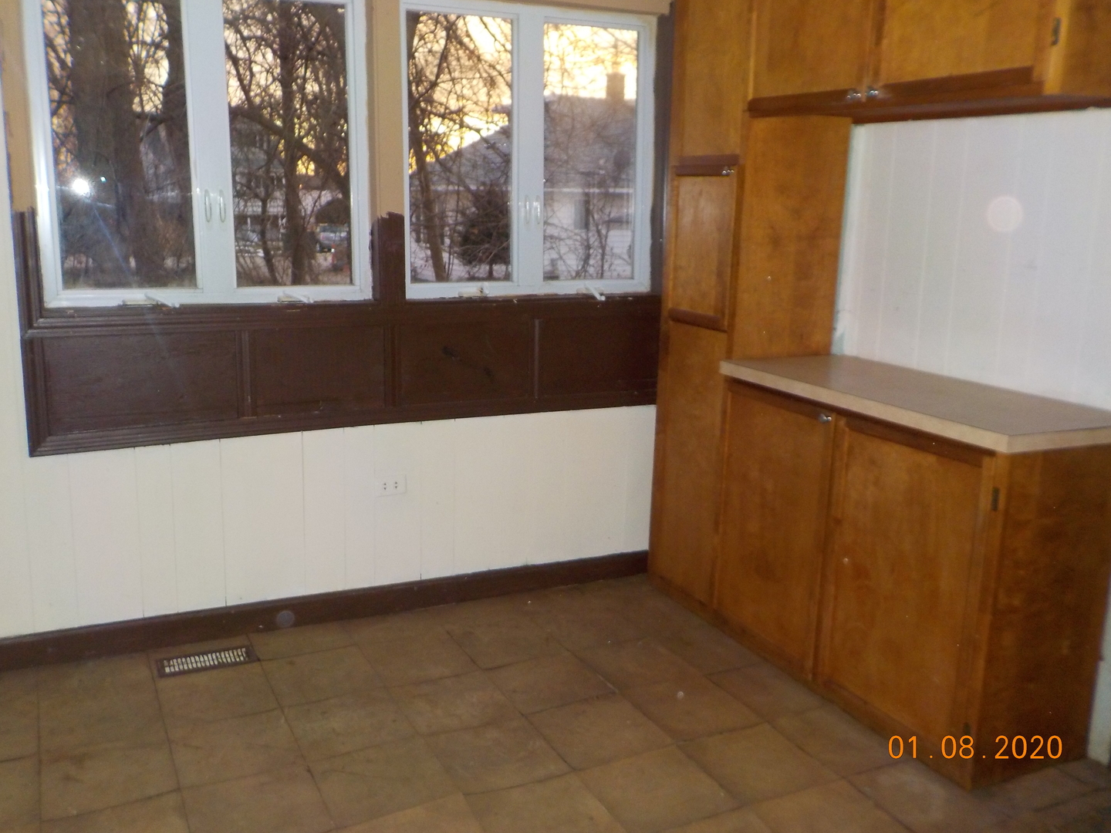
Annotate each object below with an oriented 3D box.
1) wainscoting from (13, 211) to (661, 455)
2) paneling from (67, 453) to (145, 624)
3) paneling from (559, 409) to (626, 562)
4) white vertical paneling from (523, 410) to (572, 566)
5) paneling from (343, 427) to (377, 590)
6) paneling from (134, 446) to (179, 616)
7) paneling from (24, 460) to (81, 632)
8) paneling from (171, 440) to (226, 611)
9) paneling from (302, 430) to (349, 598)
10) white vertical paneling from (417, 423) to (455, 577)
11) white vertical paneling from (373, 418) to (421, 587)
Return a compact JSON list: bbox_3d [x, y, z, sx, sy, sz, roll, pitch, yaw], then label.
[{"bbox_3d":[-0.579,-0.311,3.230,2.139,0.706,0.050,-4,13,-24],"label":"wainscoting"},{"bbox_3d":[-1.384,0.371,2.966,0.185,0.542,0.020,-4,13,-24],"label":"paneling"},{"bbox_3d":[0.149,0.258,3.664,0.264,0.581,0.020,-4,13,-24],"label":"paneling"},{"bbox_3d":[-0.033,0.272,3.581,0.152,0.580,0.020,-4,13,-24],"label":"white vertical paneling"},{"bbox_3d":[-0.680,0.322,3.335,0.105,0.584,0.020,-4,13,-24],"label":"paneling"},{"bbox_3d":[-1.271,0.367,3.069,0.104,0.574,0.020,-4,13,-24],"label":"paneling"},{"bbox_3d":[-1.543,0.388,2.946,0.121,0.568,0.020,-4,13,-24],"label":"paneling"},{"bbox_3d":[-1.156,0.358,3.120,0.149,0.576,0.020,-4,13,-24],"label":"paneling"},{"bbox_3d":[-0.790,0.330,3.285,0.139,0.583,0.020,-4,13,-24],"label":"paneling"},{"bbox_3d":[-0.418,0.296,3.405,0.126,0.575,0.020,-4,13,-24],"label":"white vertical paneling"},{"bbox_3d":[-0.556,0.313,3.390,0.168,0.586,0.020,-4,13,-24],"label":"white vertical paneling"}]

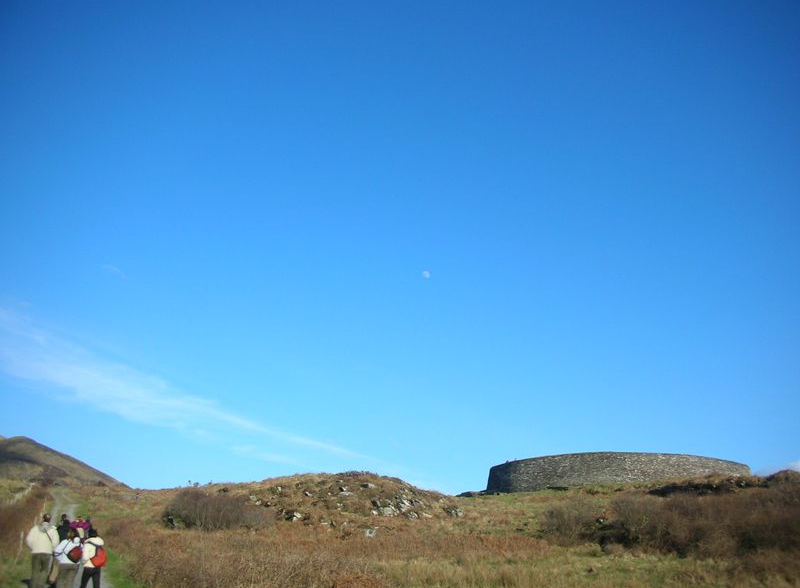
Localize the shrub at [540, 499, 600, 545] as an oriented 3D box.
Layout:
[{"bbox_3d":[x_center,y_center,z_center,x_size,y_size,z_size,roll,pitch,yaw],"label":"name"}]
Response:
[{"bbox_3d":[9.220,12.429,44.000,3.300,2.500,2.900,0,-18,0],"label":"shrub"}]

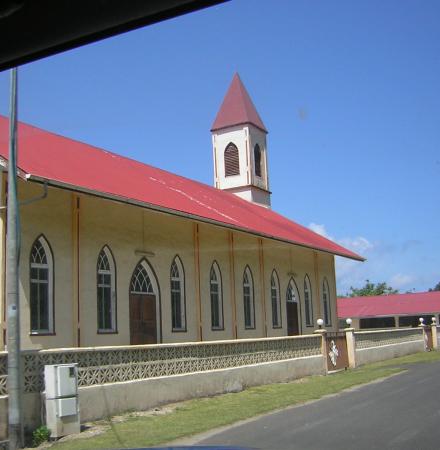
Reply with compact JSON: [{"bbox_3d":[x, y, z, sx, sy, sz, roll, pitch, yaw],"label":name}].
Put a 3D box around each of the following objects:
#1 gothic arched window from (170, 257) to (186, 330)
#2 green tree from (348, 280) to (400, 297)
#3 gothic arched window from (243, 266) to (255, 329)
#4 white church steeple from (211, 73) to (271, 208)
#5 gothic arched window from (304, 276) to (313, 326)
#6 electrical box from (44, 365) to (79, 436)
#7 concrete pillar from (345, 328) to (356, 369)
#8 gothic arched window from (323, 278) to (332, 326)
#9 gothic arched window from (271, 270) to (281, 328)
[{"bbox_3d":[-1.417,2.214,20.283,0.220,2.484,0.864,-8,-11,30],"label":"gothic arched window"},{"bbox_3d":[20.933,11.270,84.354,8.000,7.539,7.500,-5,-10,13],"label":"green tree"},{"bbox_3d":[1.081,2.829,24.431,0.220,2.484,0.864,-8,-11,30],"label":"gothic arched window"},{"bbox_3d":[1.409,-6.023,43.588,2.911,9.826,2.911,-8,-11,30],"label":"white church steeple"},{"bbox_3d":[4.605,3.993,32.918,0.200,2.758,0.924,-8,-12,30],"label":"gothic arched window"},{"bbox_3d":[-2.061,2.291,8.162,0.240,0.900,0.420,-8,-11,30],"label":"electrical box"},{"bbox_3d":[4.474,4.195,21.269,0.300,1.320,0.300,-8,-11,30],"label":"concrete pillar"},{"bbox_3d":[5.949,4.321,35.107,0.200,2.758,0.924,-8,-12,30],"label":"gothic arched window"},{"bbox_3d":[2.297,3.128,26.451,0.220,2.484,0.864,-8,-11,30],"label":"gothic arched window"}]

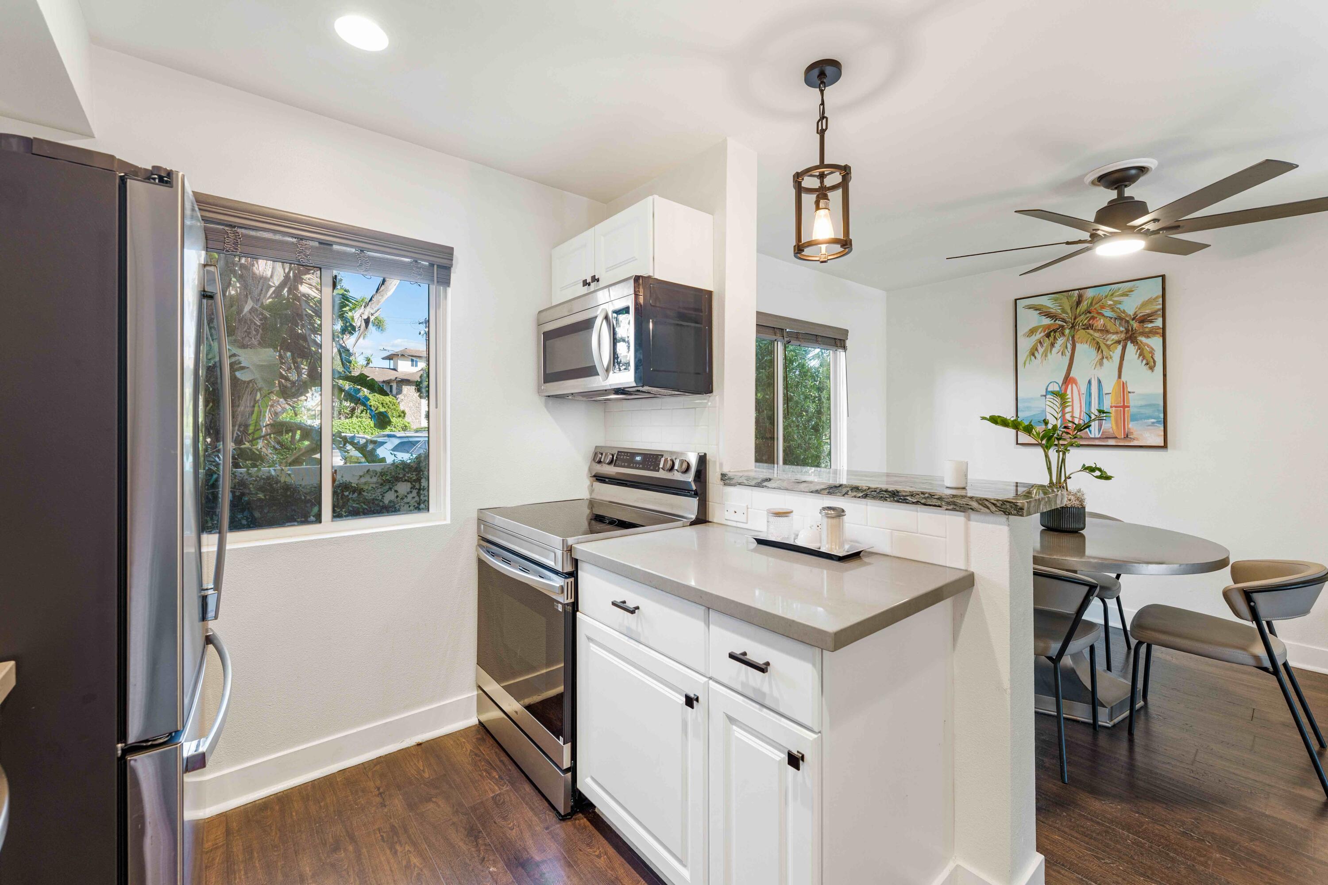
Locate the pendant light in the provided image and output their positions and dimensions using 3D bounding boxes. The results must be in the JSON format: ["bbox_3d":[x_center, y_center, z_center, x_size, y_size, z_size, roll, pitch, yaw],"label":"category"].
[{"bbox_3d":[0.514,-0.904,1.669,0.178,0.586,0.178,0,1,0],"label":"pendant light"}]

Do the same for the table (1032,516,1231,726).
[{"bbox_3d":[1.925,0.841,2.697,1.370,0.757,1.370,-1,1,-40],"label":"table"}]

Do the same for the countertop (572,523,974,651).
[{"bbox_3d":[0.261,0.358,1.517,0.661,0.037,0.945,-1,1,-40],"label":"countertop"}]

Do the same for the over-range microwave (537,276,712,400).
[{"bbox_3d":[-0.204,-0.406,2.248,0.420,0.408,0.752,-1,1,-40],"label":"over-range microwave"}]

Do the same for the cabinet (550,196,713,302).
[{"bbox_3d":[-0.164,-0.764,2.277,0.320,0.306,0.757,-1,1,-40],"label":"cabinet"}]

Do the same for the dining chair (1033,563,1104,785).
[{"bbox_3d":[1.500,0.845,2.231,0.550,0.775,0.540,-1,1,-40],"label":"dining chair"}]

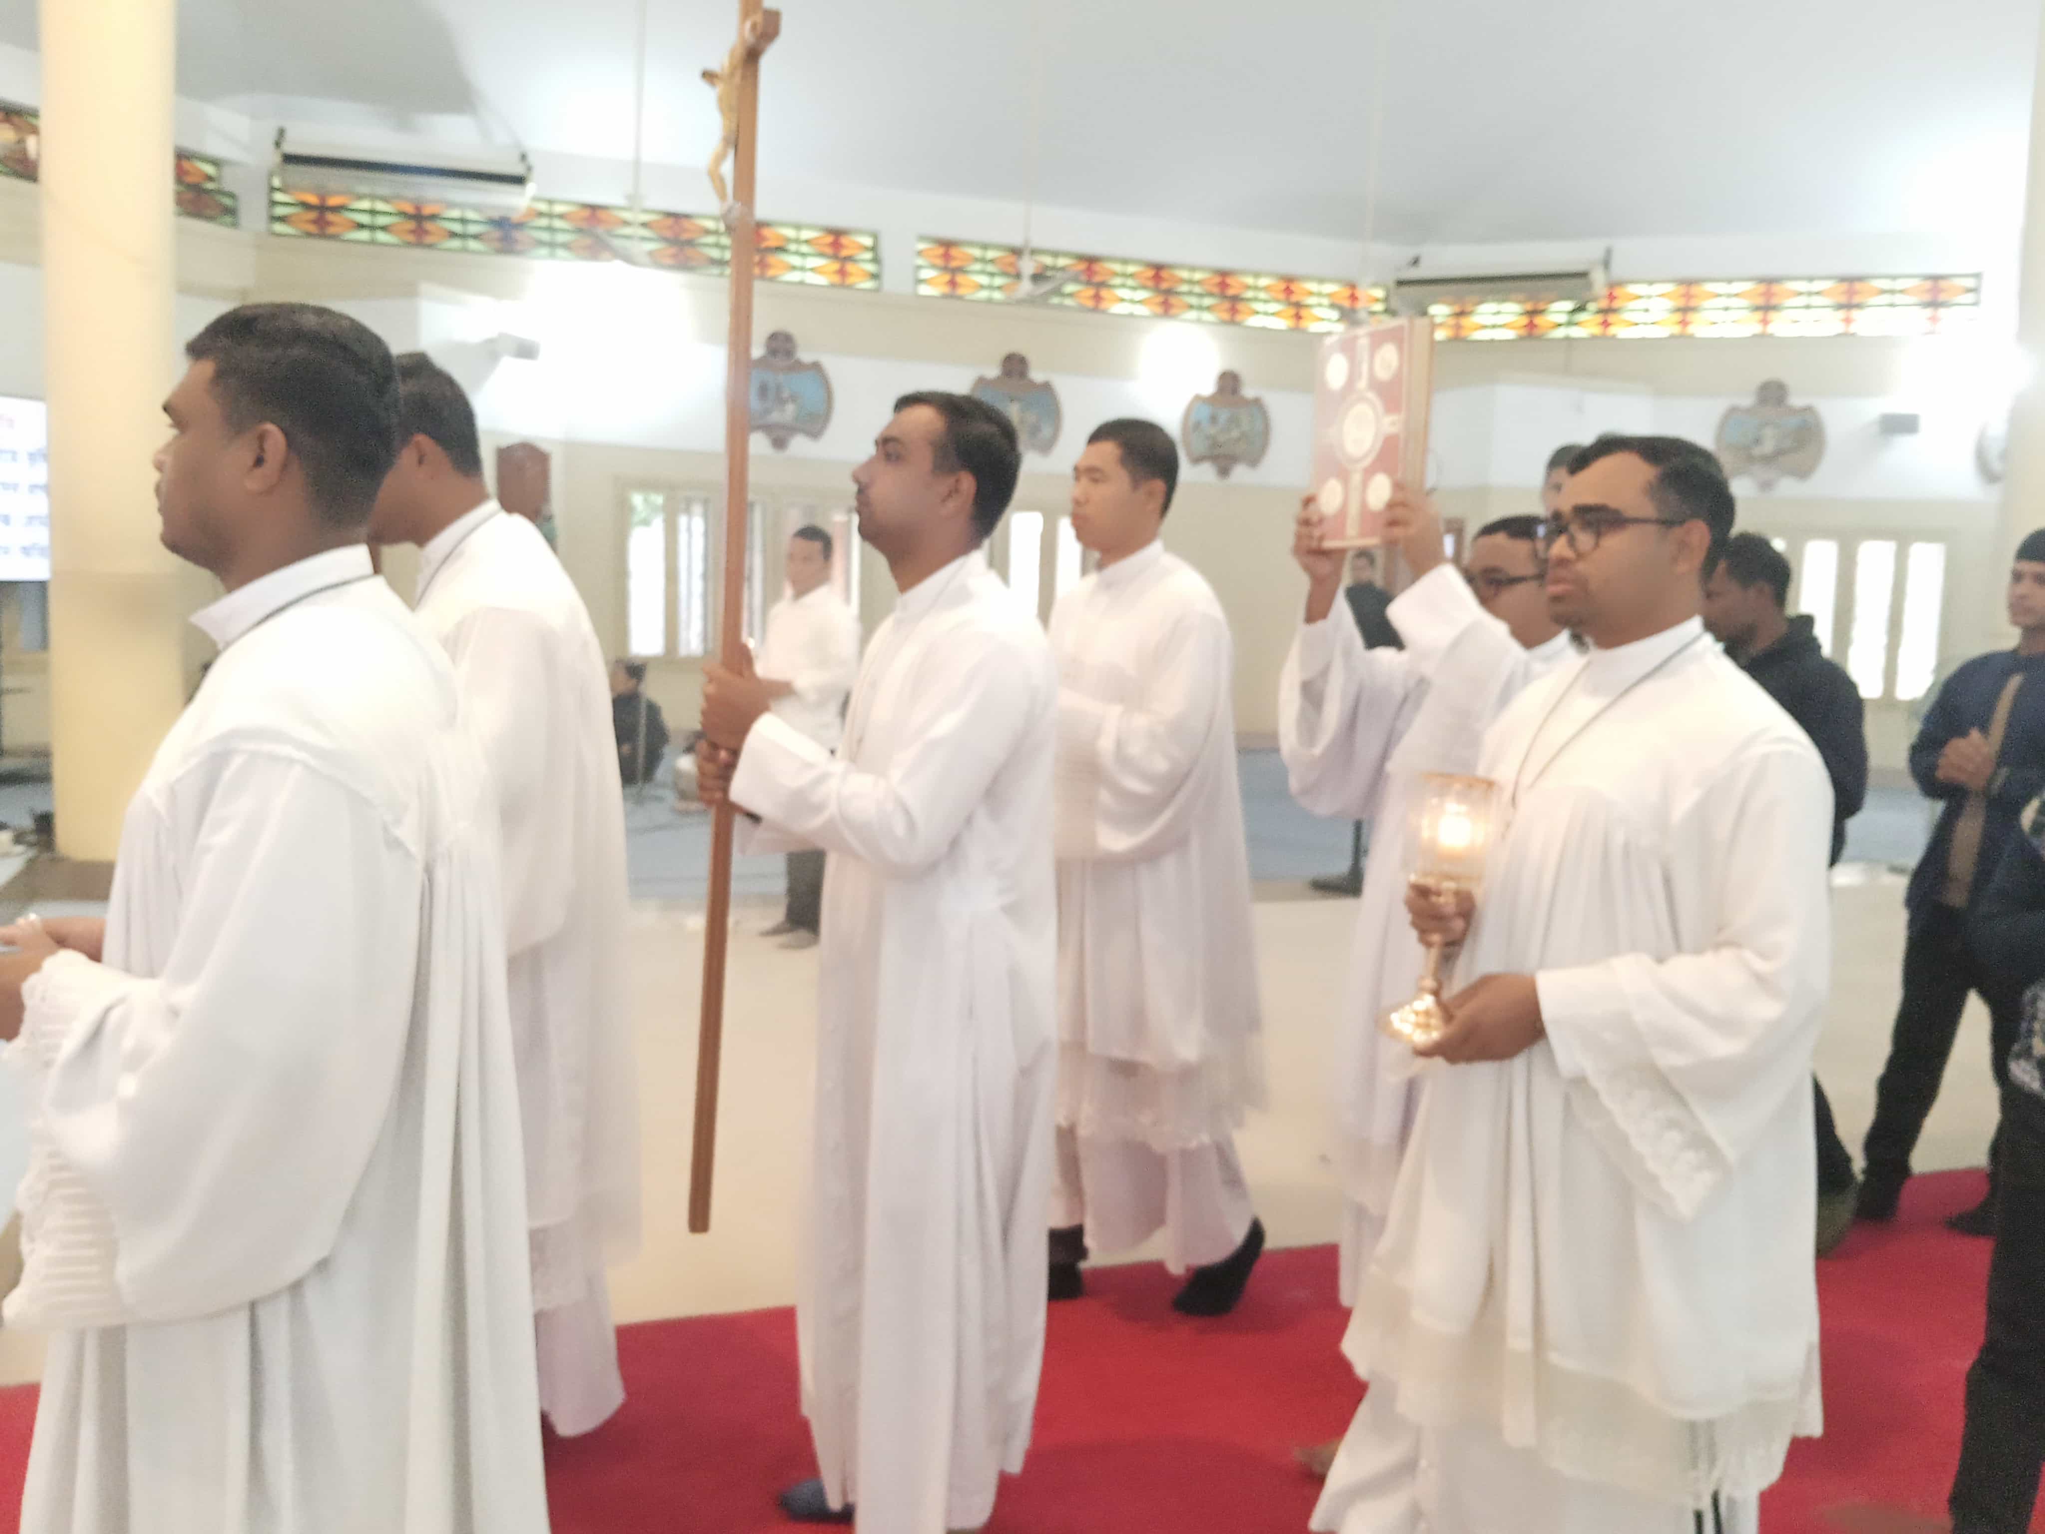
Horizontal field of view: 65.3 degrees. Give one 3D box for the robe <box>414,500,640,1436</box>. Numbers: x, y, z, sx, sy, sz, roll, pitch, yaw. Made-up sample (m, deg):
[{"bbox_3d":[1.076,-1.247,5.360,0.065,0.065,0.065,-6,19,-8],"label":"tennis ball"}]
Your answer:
[{"bbox_3d":[-0.828,0.306,2.420,0.520,1.410,0.570,1,4,-13],"label":"robe"}]

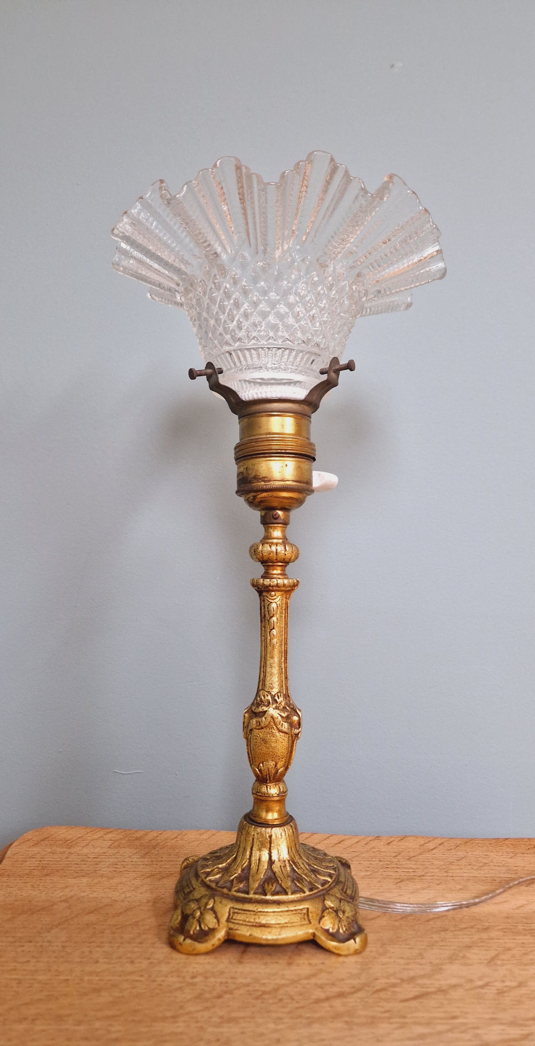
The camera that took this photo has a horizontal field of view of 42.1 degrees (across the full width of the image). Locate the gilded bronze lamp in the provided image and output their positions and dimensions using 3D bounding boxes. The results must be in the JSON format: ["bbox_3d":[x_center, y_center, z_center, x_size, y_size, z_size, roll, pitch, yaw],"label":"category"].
[{"bbox_3d":[0.003,0.027,0.388,0.185,0.370,0.185,1,-4,0],"label":"gilded bronze lamp"}]

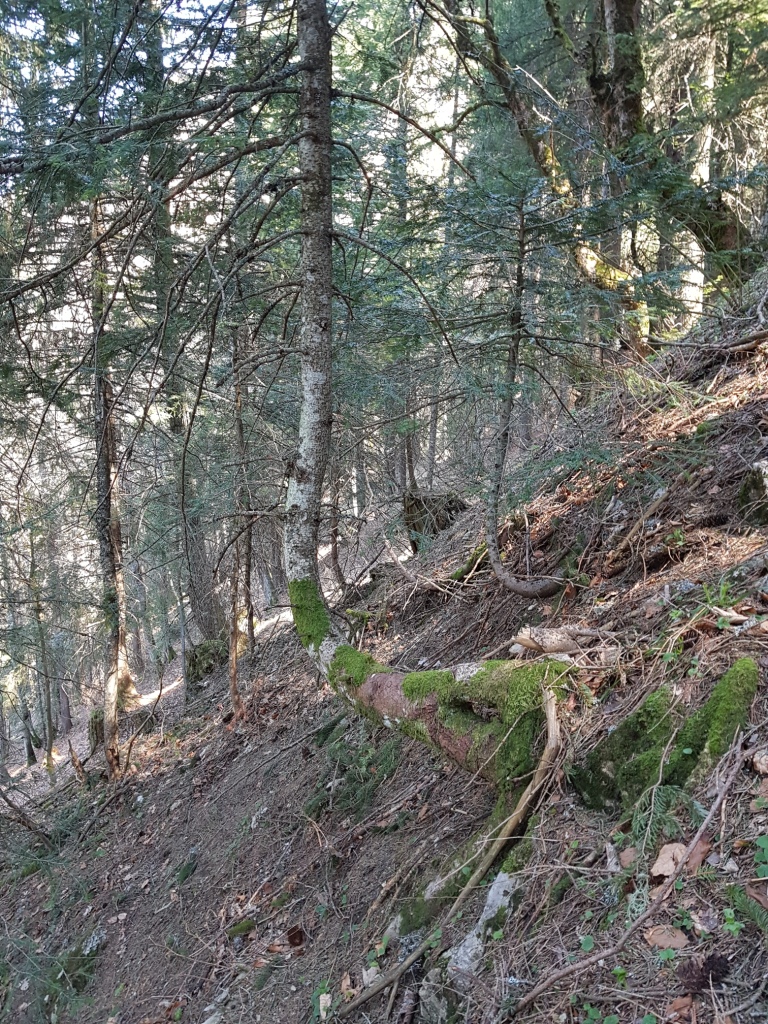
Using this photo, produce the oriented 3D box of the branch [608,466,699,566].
[{"bbox_3d":[1.326,-0.002,3.816,0.879,0.073,0.073,-38,3,-32],"label":"branch"}]

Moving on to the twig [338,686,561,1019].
[{"bbox_3d":[0.263,0.994,2.237,0.160,1.102,0.122,42,-20,-7],"label":"twig"}]

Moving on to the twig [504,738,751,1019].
[{"bbox_3d":[0.612,0.834,1.773,0.888,0.062,0.172,-39,3,-19],"label":"twig"}]

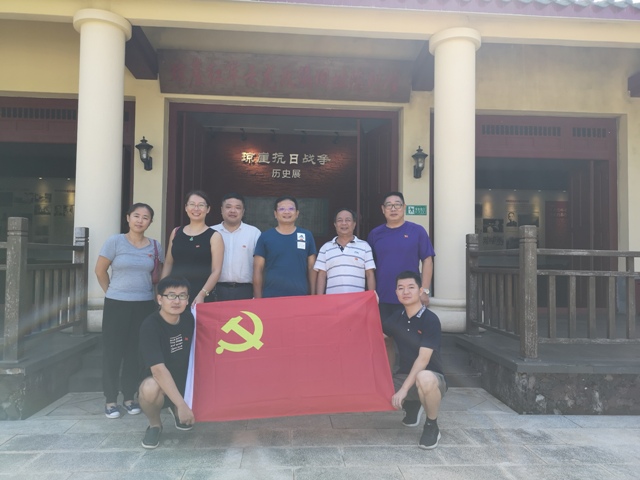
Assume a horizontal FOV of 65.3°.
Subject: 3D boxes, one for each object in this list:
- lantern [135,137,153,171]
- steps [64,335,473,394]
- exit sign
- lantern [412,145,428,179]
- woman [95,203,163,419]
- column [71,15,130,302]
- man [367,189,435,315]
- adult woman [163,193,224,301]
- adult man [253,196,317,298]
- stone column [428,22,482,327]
[{"bbox_3d":[-2.416,-1.185,6.874,0.235,0.476,0.270,1,-2,-4],"label":"lantern"},{"bbox_3d":[-0.359,1.171,4.804,3.673,0.374,0.680,1,-2,-4],"label":"steps"},{"bbox_3d":[1.408,-0.428,7.254,0.309,0.143,0.020,1,-2,-4],"label":"exit sign"},{"bbox_3d":[1.442,-1.112,7.156,0.217,0.448,0.270,1,-2,-4],"label":"lantern"},{"bbox_3d":[-1.474,0.527,3.858,0.500,1.630,0.330,1,-2,-13],"label":"woman"},{"bbox_3d":[-2.485,-0.793,5.635,0.630,3.390,0.630,1,-2,-4],"label":"column"},{"bbox_3d":[0.648,0.488,4.020,0.530,1.770,0.310,0,-2,10],"label":"man"},{"bbox_3d":[-0.954,0.490,3.779,0.470,1.710,0.320,1,-2,-6],"label":"adult woman"},{"bbox_3d":[-0.281,0.510,3.949,0.500,1.700,0.290,1,-2,-3],"label":"adult man"},{"bbox_3d":[1.607,-0.686,5.964,0.680,3.480,0.680,1,-2,-4],"label":"stone column"}]

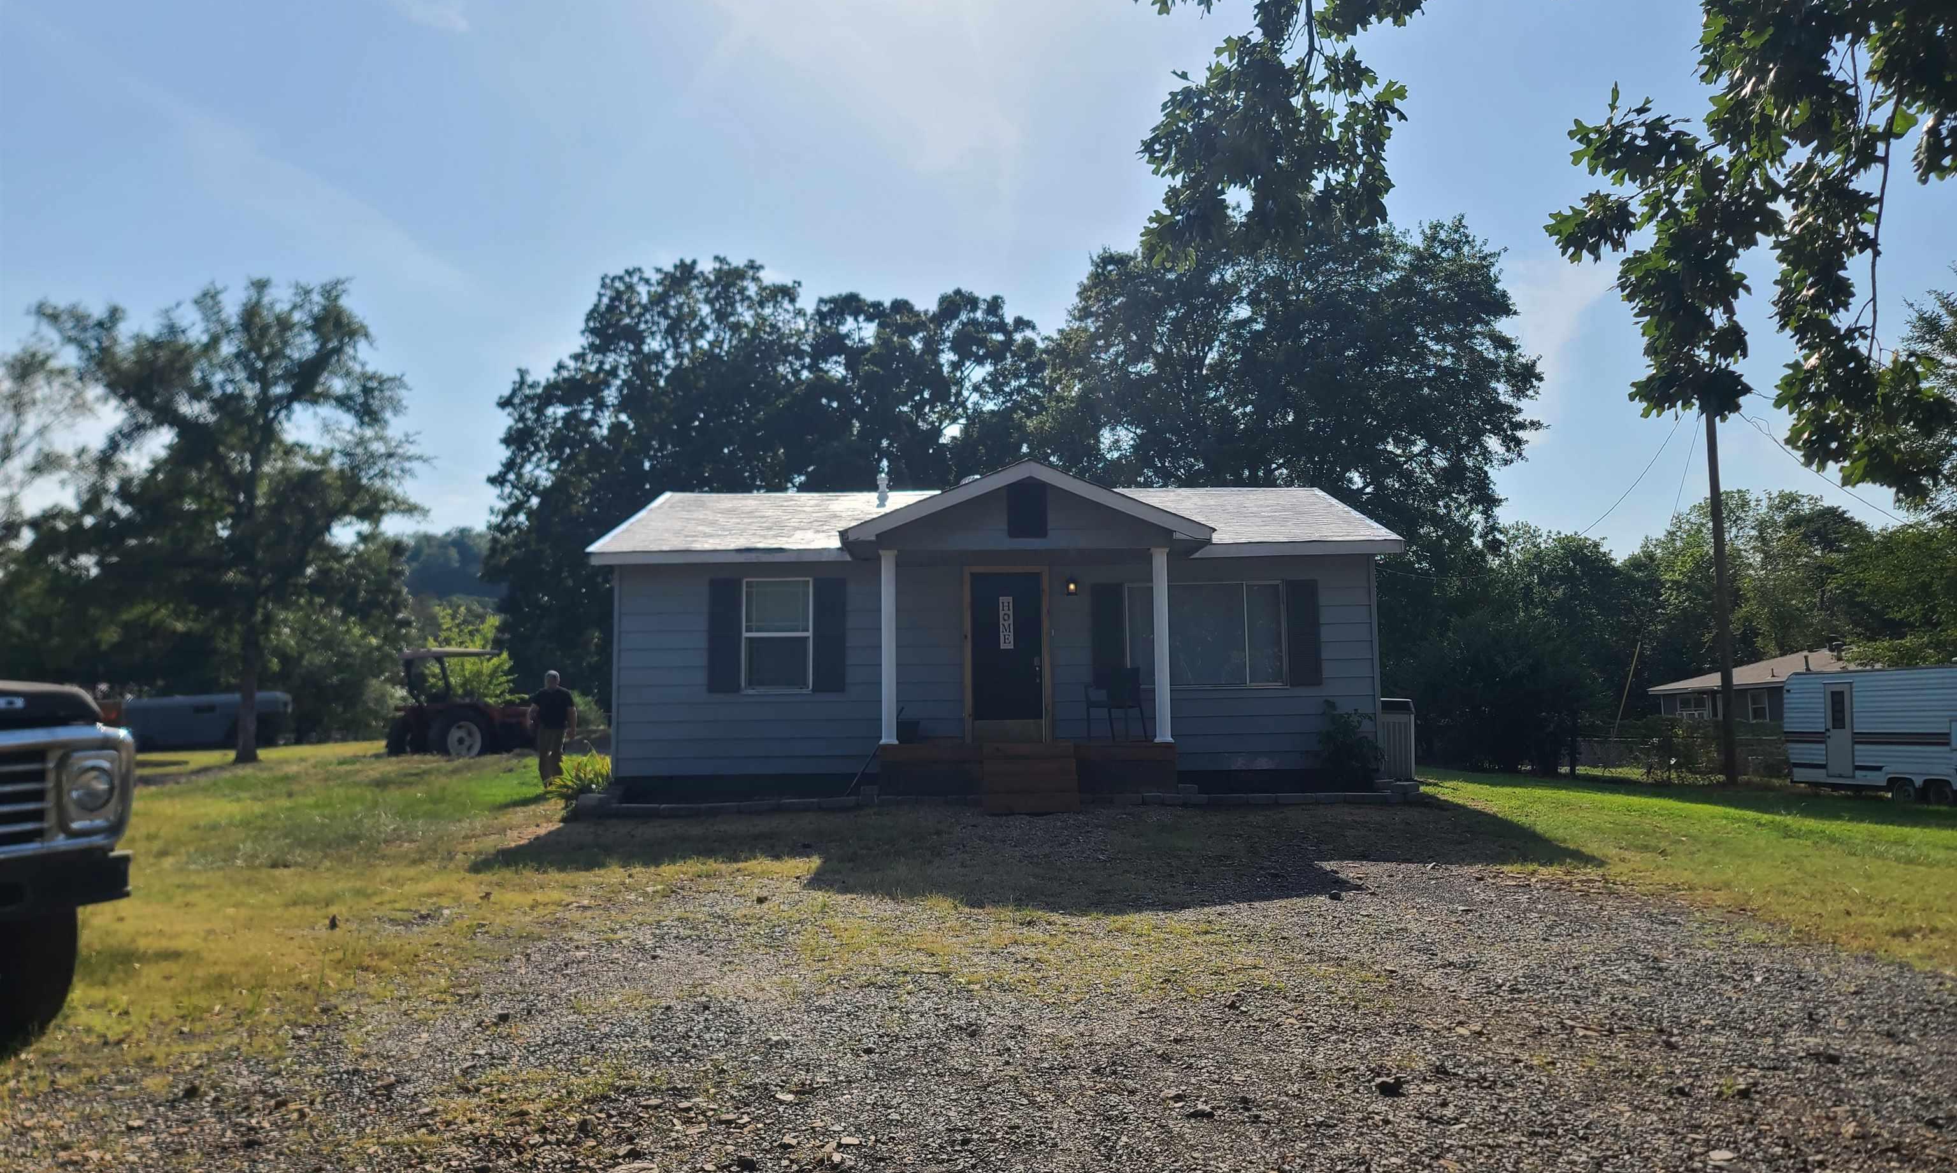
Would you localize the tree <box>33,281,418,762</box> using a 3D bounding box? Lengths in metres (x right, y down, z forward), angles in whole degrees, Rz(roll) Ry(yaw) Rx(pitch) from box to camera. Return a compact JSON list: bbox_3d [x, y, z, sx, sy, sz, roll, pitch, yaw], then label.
[{"bbox_3d":[-17.977,-1.608,33.686,9.209,11.509,8.748,-1,-4,0],"label":"tree"}]

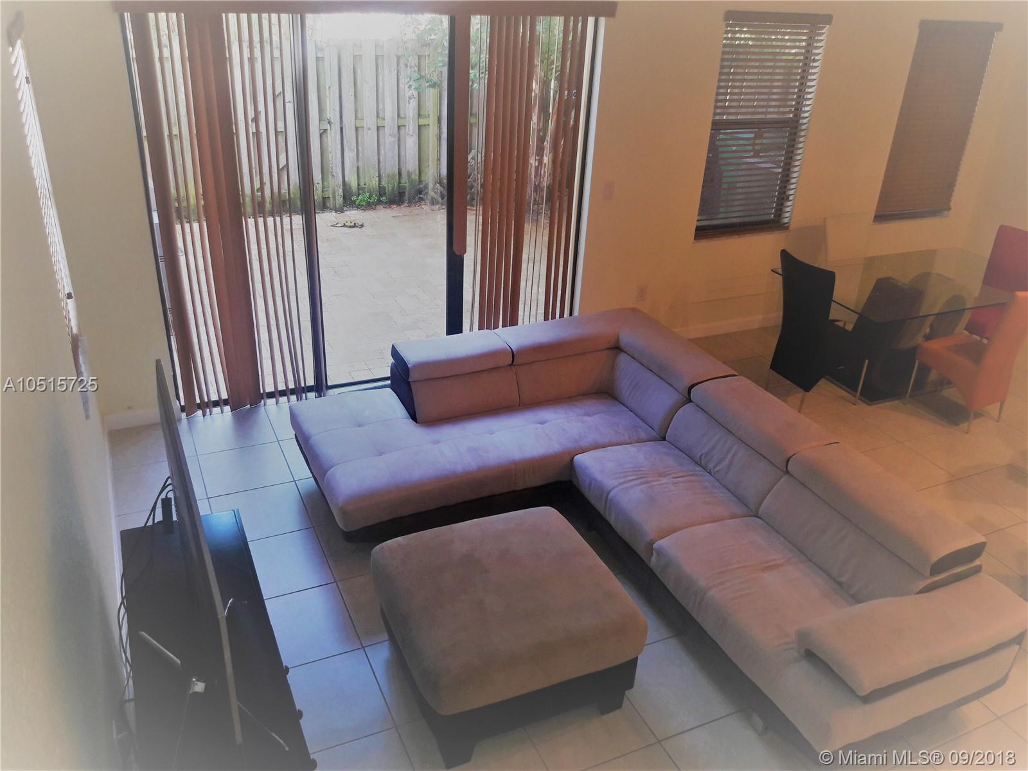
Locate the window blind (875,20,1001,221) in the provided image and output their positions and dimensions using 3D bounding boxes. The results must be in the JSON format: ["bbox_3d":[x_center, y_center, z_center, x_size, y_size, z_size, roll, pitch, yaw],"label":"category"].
[{"bbox_3d":[3.491,-2.166,6.892,0.939,1.566,0.100,-10,29,-23],"label":"window blind"}]

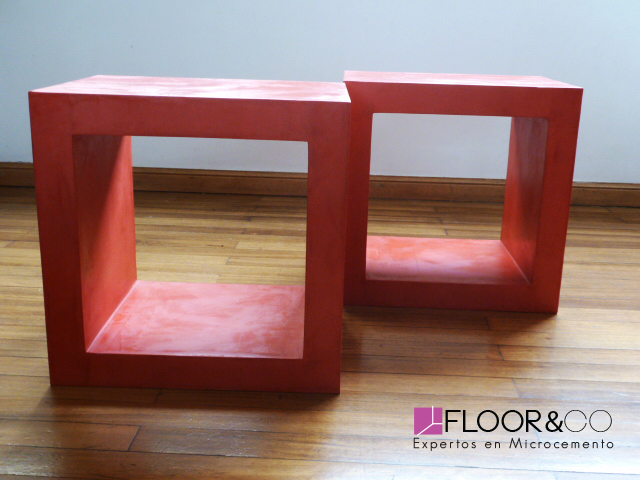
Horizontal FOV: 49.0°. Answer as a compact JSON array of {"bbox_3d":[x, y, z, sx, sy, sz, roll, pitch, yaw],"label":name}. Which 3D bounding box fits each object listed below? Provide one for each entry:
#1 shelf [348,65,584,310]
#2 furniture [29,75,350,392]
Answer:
[{"bbox_3d":[0.270,-0.120,1.526,0.449,0.450,0.320,2,17,2],"label":"shelf"},{"bbox_3d":[-0.187,-0.029,1.183,0.449,0.450,0.320,2,17,0],"label":"furniture"}]

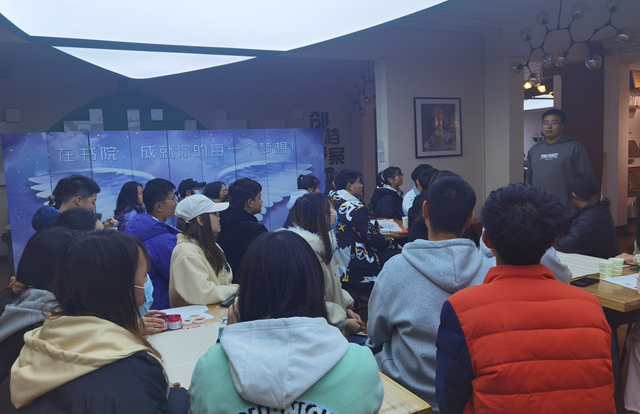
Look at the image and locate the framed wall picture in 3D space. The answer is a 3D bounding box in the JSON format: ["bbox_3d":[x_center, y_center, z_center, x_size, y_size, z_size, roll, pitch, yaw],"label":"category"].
[{"bbox_3d":[1.424,-0.952,6.000,0.660,0.710,0.030,-4,5,-22],"label":"framed wall picture"}]

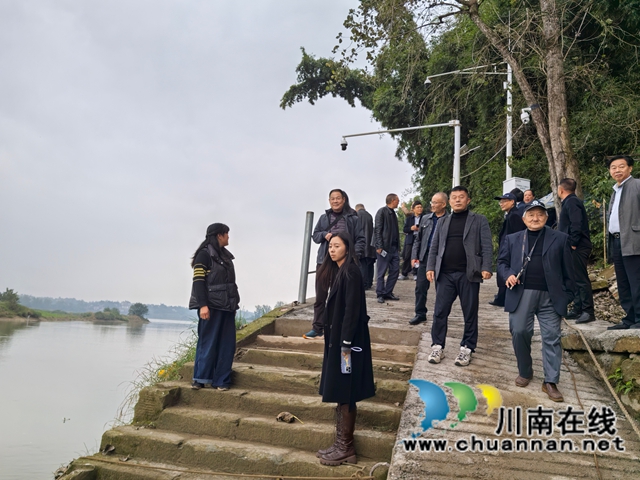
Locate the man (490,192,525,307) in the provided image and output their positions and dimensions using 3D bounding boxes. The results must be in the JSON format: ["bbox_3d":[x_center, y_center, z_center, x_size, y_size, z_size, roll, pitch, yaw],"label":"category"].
[{"bbox_3d":[2.842,0.136,7.591,0.450,1.710,0.500,8,-10,-20],"label":"man"}]

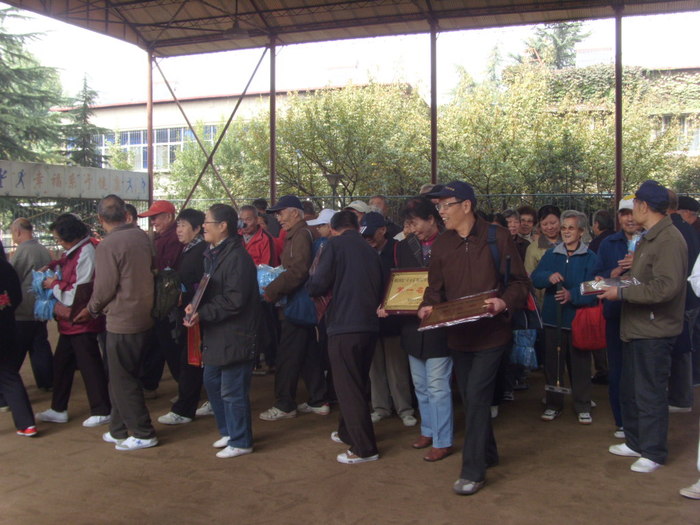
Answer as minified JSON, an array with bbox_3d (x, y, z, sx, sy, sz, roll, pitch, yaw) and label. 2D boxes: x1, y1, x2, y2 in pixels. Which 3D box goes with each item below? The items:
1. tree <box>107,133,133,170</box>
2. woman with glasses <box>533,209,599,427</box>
[{"bbox_3d":[-6.327,-1.563,20.107,1.500,3.913,1.500,0,3,0],"label":"tree"},{"bbox_3d":[1.569,0.382,5.280,0.520,1.540,0.360,1,4,18],"label":"woman with glasses"}]

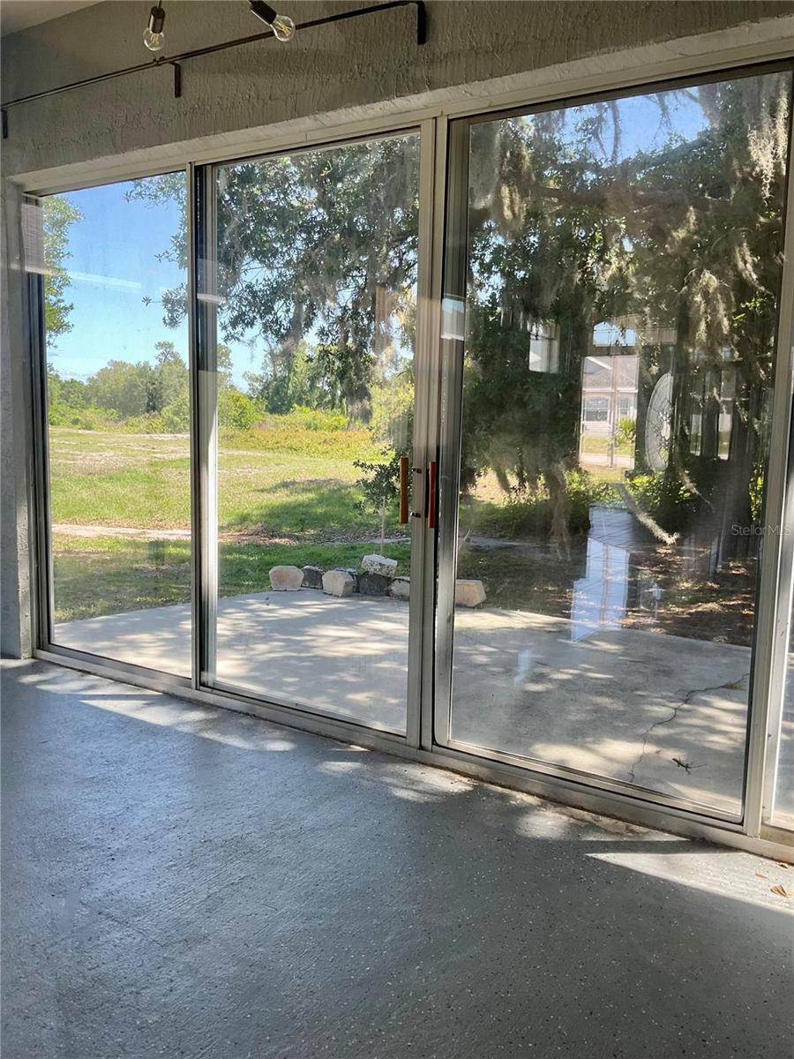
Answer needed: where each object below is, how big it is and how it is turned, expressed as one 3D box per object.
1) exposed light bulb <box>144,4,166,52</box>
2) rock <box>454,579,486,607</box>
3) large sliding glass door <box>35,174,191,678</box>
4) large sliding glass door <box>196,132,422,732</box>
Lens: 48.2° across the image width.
[{"bbox_3d":[-0.668,-1.381,2.450,0.060,0.118,0.060,5,39,-18],"label":"exposed light bulb"},{"bbox_3d":[0.541,0.479,6.831,0.295,0.205,0.150,2,8,5],"label":"rock"},{"bbox_3d":[-1.408,-0.465,4.286,1.177,2.284,0.060,6,9,32],"label":"large sliding glass door"},{"bbox_3d":[-0.403,-0.361,3.642,1.200,2.278,0.060,6,9,32],"label":"large sliding glass door"}]

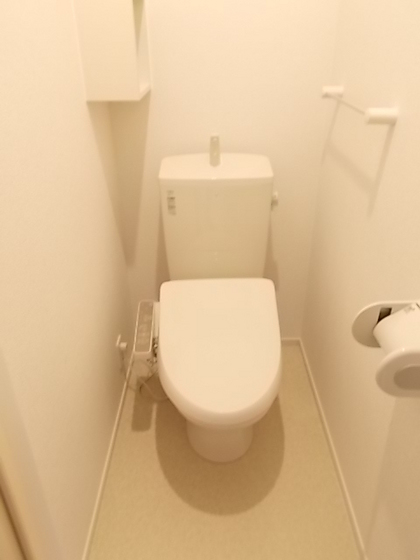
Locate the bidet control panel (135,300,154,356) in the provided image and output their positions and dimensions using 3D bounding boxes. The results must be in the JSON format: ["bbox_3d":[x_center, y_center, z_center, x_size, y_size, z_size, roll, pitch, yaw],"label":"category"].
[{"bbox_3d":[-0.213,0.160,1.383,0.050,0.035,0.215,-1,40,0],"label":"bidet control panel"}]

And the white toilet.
[{"bbox_3d":[0.024,0.126,1.387,0.390,0.870,0.790,-1,30,0],"label":"white toilet"}]

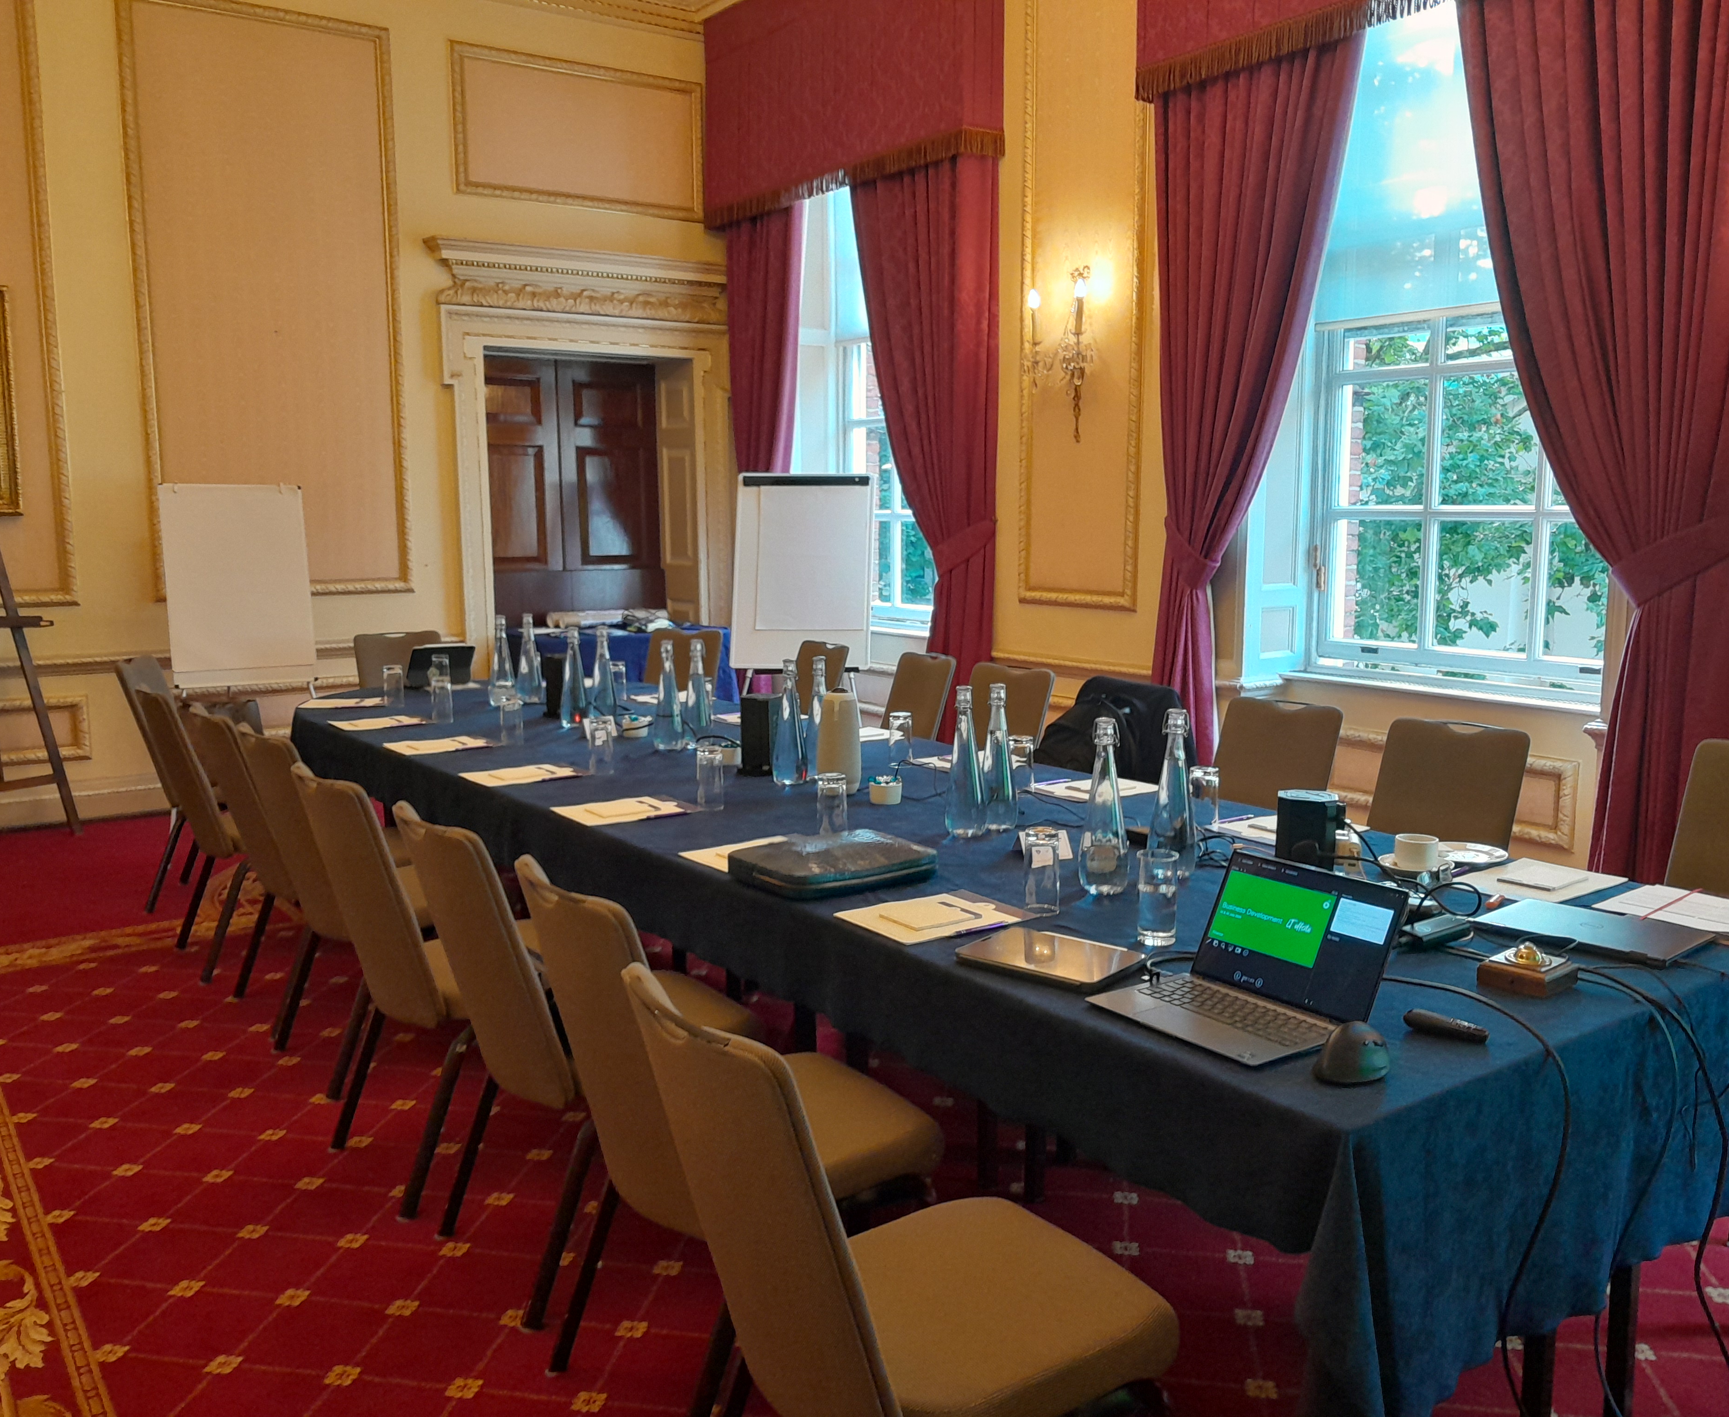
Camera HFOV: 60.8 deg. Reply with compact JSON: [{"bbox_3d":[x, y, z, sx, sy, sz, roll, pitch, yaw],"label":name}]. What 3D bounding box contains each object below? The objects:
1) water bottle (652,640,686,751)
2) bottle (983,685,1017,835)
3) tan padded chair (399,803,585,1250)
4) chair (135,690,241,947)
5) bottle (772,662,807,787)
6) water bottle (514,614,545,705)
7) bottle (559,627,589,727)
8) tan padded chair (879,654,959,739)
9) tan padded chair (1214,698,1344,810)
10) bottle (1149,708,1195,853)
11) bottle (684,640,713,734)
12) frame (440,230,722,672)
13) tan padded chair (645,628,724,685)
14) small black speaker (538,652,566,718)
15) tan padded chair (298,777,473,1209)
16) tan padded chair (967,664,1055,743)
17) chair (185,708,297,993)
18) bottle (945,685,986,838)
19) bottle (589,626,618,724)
[{"bbox_3d":[-0.616,-0.041,4.635,0.095,0.338,0.095,0,8,0],"label":"water bottle"},{"bbox_3d":[0.315,0.115,3.468,0.095,0.338,0.095,0,8,0],"label":"bottle"},{"bbox_3d":[-0.537,0.626,2.907,0.610,0.915,0.450,-6,10,-36],"label":"tan padded chair"},{"bbox_3d":[-2.040,0.373,4.963,0.615,0.937,0.460,-5,9,-34],"label":"chair"},{"bbox_3d":[-0.198,0.039,3.942,0.091,0.325,0.091,0,8,0],"label":"bottle"},{"bbox_3d":[-1.309,-0.191,5.759,0.095,0.338,0.095,-6,9,-34],"label":"water bottle"},{"bbox_3d":[-0.957,-0.102,4.849,0.086,0.326,0.086,-6,10,-35],"label":"bottle"},{"bbox_3d":[0.000,0.277,5.402,0.610,0.915,0.450,-5,9,-29],"label":"tan padded chair"},{"bbox_3d":[0.981,0.473,4.164,0.615,0.937,0.460,-6,10,-36],"label":"tan padded chair"},{"bbox_3d":[0.624,0.167,2.960,0.091,0.325,0.091,0,8,0],"label":"bottle"},{"bbox_3d":[-0.504,-0.049,4.449,0.086,0.326,0.086,0,8,0],"label":"bottle"},{"bbox_3d":[-1.486,-1.096,8.330,1.870,2.830,0.250,-6,10,-35],"label":"frame"},{"bbox_3d":[-0.897,0.133,6.666,0.465,0.905,0.600,2,8,14],"label":"tan padded chair"},{"bbox_3d":[-1.108,-0.082,5.410,0.120,0.213,0.120,-6,9,-34],"label":"small black speaker"},{"bbox_3d":[-0.891,0.569,3.327,0.610,0.915,0.450,-6,10,-37],"label":"tan padded chair"},{"bbox_3d":[0.299,0.342,5.144,0.615,0.937,0.460,-6,10,-36],"label":"tan padded chair"},{"bbox_3d":[-1.613,0.443,4.419,0.600,0.905,0.465,-6,10,-36],"label":"chair"},{"bbox_3d":[0.224,0.116,3.239,0.086,0.326,0.086,0,8,0],"label":"bottle"},{"bbox_3d":[-0.910,-0.118,5.135,0.091,0.325,0.091,-6,9,-34],"label":"bottle"}]

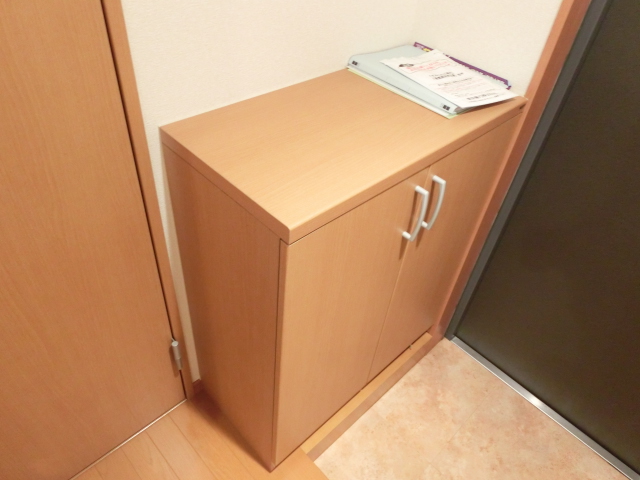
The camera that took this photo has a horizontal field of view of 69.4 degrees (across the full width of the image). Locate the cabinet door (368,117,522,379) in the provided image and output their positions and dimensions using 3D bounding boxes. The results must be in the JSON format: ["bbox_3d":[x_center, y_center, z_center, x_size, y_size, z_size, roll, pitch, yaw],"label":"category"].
[{"bbox_3d":[0.317,0.072,1.318,0.377,0.829,0.024,-31,54,-34],"label":"cabinet door"}]

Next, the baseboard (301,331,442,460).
[{"bbox_3d":[0.181,0.530,1.611,0.652,0.133,0.040,-31,54,-34],"label":"baseboard"}]

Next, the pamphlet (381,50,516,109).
[{"bbox_3d":[0.309,-0.398,1.122,0.206,0.012,0.265,-27,56,-32],"label":"pamphlet"}]

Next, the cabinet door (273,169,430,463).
[{"bbox_3d":[0.044,0.233,1.105,0.377,0.829,0.024,-31,54,-34],"label":"cabinet door"}]

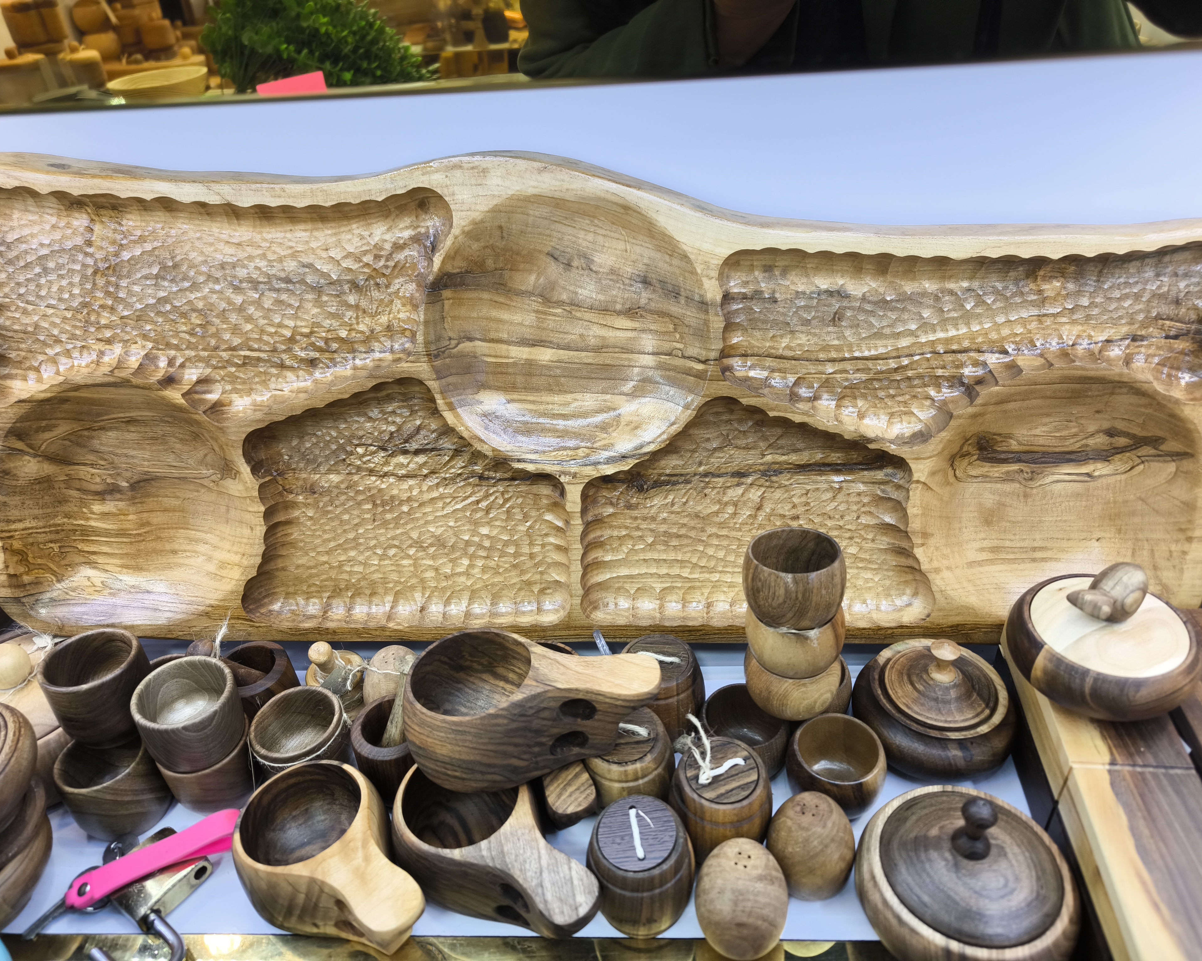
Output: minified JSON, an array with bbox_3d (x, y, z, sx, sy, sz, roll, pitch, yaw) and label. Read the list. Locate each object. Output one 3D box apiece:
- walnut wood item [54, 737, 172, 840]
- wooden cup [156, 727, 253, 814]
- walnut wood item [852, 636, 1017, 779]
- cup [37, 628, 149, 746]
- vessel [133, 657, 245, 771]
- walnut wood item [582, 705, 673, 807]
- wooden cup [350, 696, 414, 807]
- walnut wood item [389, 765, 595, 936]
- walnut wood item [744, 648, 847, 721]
[{"bbox_3d":[-0.328,0.208,0.604,0.063,0.065,0.063,-1,33,3],"label":"walnut wood item"},{"bbox_3d":[-0.254,0.185,0.579,0.057,0.056,0.057,-1,35,3],"label":"wooden cup"},{"bbox_3d":[0.235,0.149,0.622,0.109,0.093,0.109,-1,33,3],"label":"walnut wood item"},{"bbox_3d":[-0.308,0.134,0.552,0.054,0.060,0.054,-1,31,1],"label":"cup"},{"bbox_3d":[-0.270,0.160,0.591,0.064,0.052,0.064,-2,33,1],"label":"vessel"},{"bbox_3d":[0.016,0.179,0.560,0.059,0.064,0.059,-1,35,3],"label":"walnut wood item"},{"bbox_3d":[-0.127,0.178,0.573,0.055,0.062,0.055,-1,35,3],"label":"wooden cup"},{"bbox_3d":[-0.055,0.216,0.501,0.129,0.077,0.076,23,42,32],"label":"walnut wood item"},{"bbox_3d":[0.123,0.124,0.572,0.061,0.045,0.061,-1,35,3],"label":"walnut wood item"}]

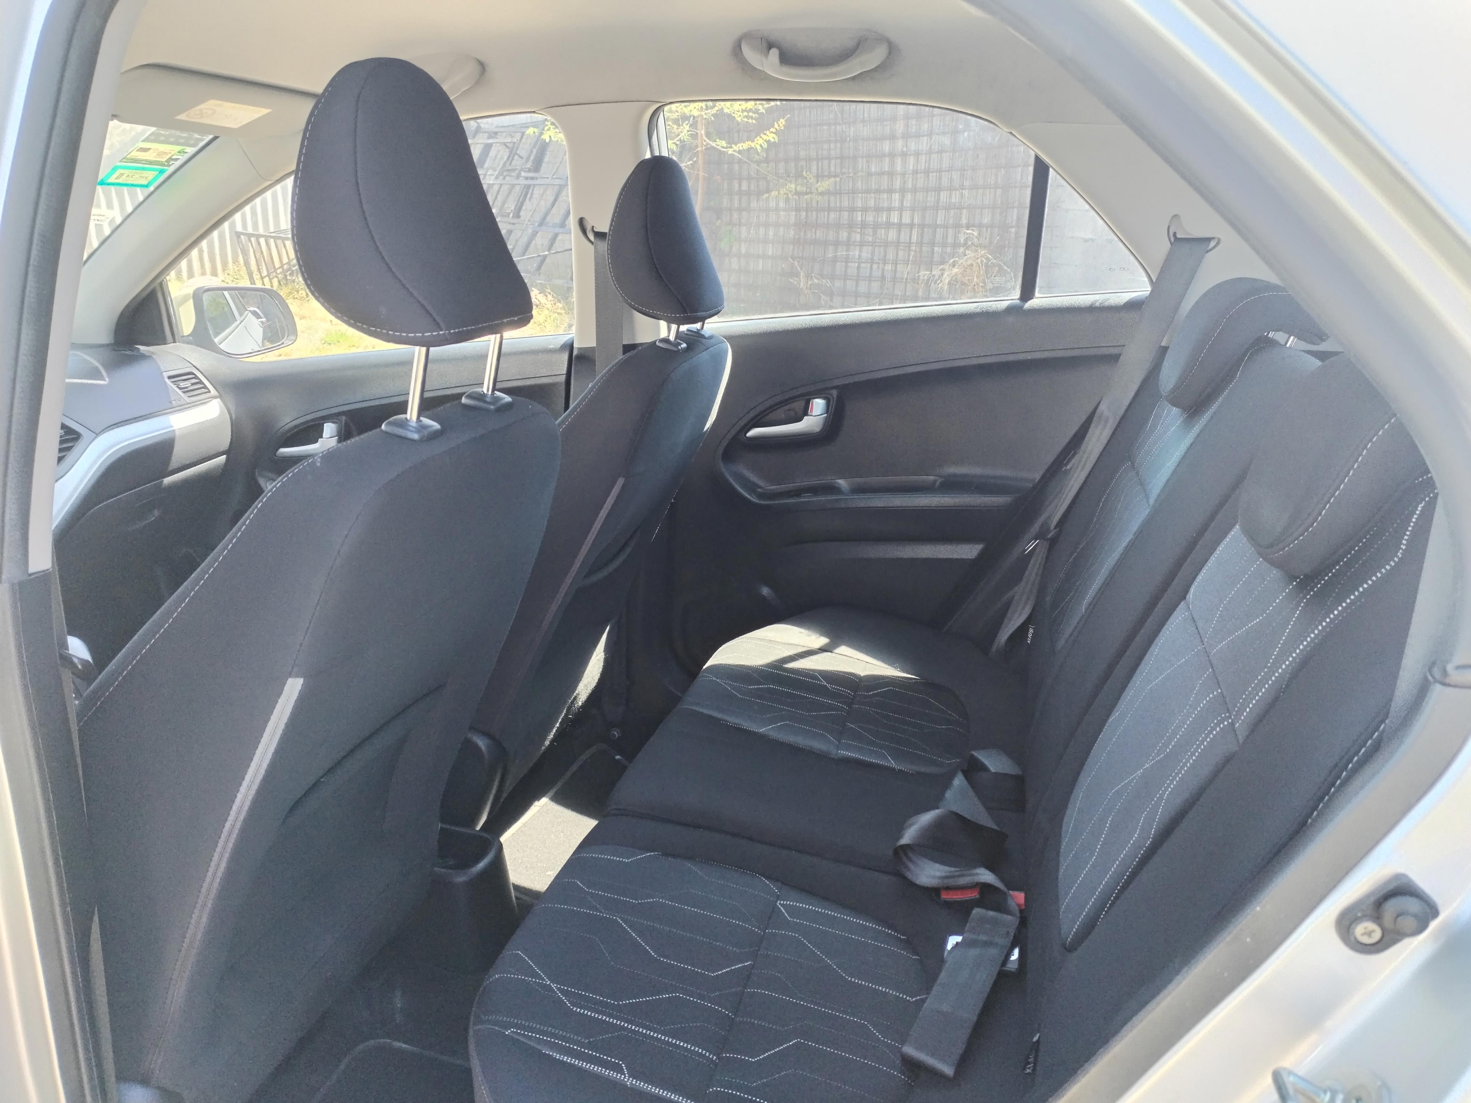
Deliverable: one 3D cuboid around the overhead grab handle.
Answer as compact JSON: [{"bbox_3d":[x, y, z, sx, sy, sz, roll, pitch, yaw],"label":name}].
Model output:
[{"bbox_3d":[0.102,-0.638,1.593,0.193,0.058,0.045,5,16,12],"label":"overhead grab handle"}]

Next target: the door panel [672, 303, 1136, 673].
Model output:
[{"bbox_3d":[0.226,-0.070,1.833,0.680,0.645,0.090,5,16,12],"label":"door panel"}]

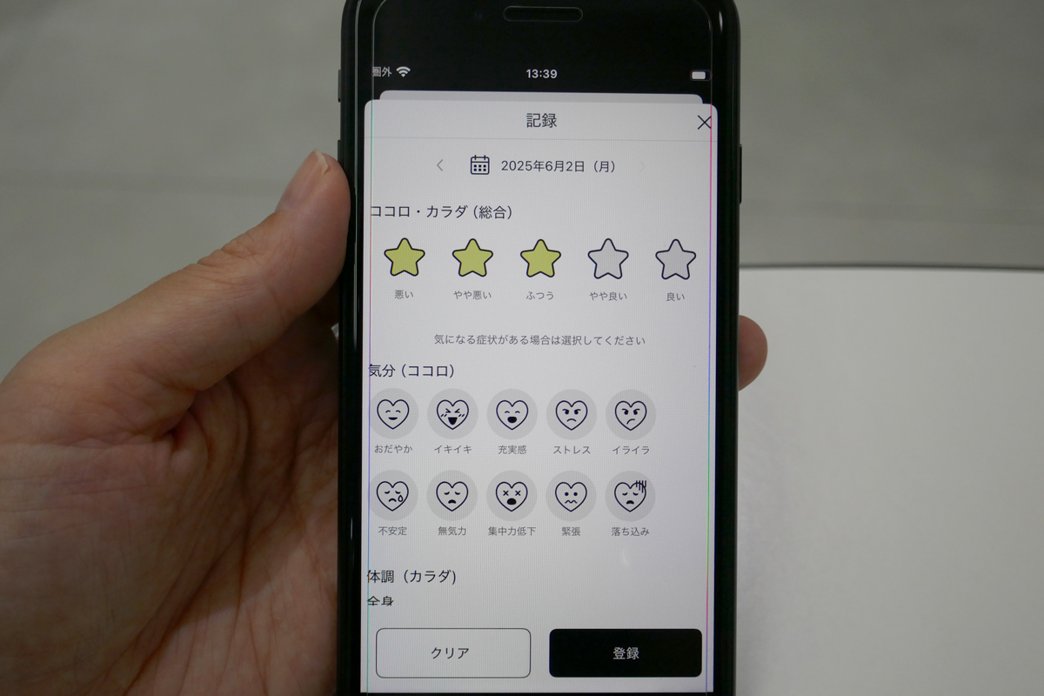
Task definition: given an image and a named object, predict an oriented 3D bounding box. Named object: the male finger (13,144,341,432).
[{"bbox_3d":[-0.056,-0.004,0.173,0.073,0.025,0.023,-35,7,6],"label":"male finger"}]

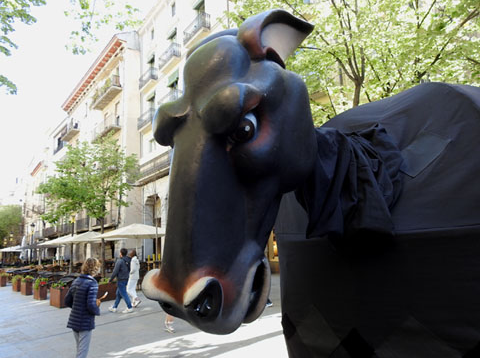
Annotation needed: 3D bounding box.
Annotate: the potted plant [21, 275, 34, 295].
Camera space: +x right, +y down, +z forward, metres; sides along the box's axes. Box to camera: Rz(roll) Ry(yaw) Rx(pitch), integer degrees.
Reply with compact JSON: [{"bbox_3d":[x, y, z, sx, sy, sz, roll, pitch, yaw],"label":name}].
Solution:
[{"bbox_3d":[-9.757,4.868,15.326,0.420,0.870,0.500,4,-13,-34],"label":"potted plant"}]

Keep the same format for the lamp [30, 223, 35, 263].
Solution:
[{"bbox_3d":[-15.997,5.574,25.724,0.450,4.200,0.450,7,-15,-41],"label":"lamp"}]

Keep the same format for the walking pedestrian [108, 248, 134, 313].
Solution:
[{"bbox_3d":[-3.429,2.933,9.604,0.680,1.740,0.520,-10,-13,31],"label":"walking pedestrian"}]

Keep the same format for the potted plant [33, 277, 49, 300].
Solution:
[{"bbox_3d":[-7.975,4.376,13.347,0.420,0.870,0.500,4,-13,-34],"label":"potted plant"}]

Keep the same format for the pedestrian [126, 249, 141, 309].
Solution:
[{"bbox_3d":[-3.317,3.104,10.378,0.580,1.690,0.480,-10,-13,31],"label":"pedestrian"}]

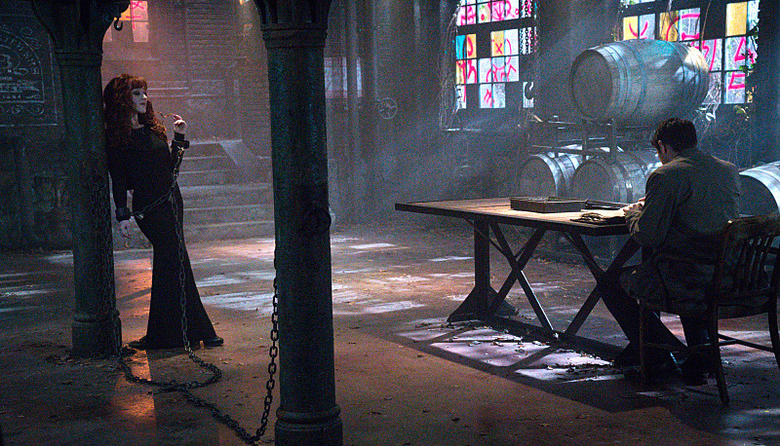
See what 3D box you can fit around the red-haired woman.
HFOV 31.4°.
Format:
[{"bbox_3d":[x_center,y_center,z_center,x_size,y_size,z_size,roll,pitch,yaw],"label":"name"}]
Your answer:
[{"bbox_3d":[-1.390,-0.080,8.496,0.550,1.655,0.420,-5,6,-35],"label":"red-haired woman"}]

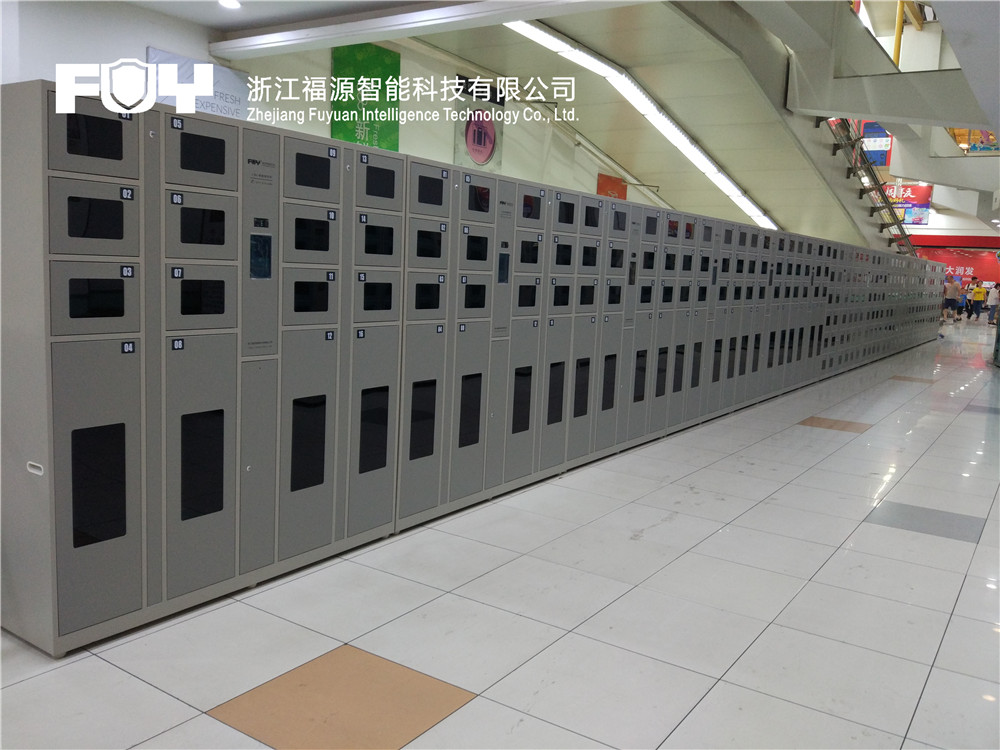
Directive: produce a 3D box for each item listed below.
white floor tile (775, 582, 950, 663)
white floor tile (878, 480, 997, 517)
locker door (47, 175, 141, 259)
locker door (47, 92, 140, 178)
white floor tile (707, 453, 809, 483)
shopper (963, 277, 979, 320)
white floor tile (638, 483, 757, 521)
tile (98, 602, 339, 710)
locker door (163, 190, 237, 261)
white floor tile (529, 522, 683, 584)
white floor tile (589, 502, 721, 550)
[{"bbox_3d":[1.519,1.024,3.378,0.600,0.012,0.600,7,9,34],"label":"white floor tile"},{"bbox_3d":[2.895,0.825,5.316,0.600,0.012,0.600,7,9,34],"label":"white floor tile"},{"bbox_3d":[-1.379,-0.528,2.740,0.040,0.245,0.308,8,9,34],"label":"locker door"},{"bbox_3d":[-1.343,-0.785,2.668,0.020,0.244,0.308,8,9,34],"label":"locker door"},{"bbox_3d":[1.902,0.690,6.013,0.600,0.012,0.600,7,9,34],"label":"white floor tile"},{"bbox_3d":[19.535,-3.185,33.500,0.540,1.740,0.420,7,9,30],"label":"shopper"},{"bbox_3d":[1.225,0.797,5.012,0.600,0.012,0.600,7,9,34],"label":"white floor tile"},{"bbox_3d":[-0.965,0.960,2.847,0.590,0.010,0.590,8,9,34],"label":"tile"},{"bbox_3d":[-1.140,-0.566,3.093,0.020,0.249,0.320,7,9,34],"label":"locker door"},{"bbox_3d":[0.536,0.895,4.045,0.600,0.012,0.600,8,9,34],"label":"white floor tile"},{"bbox_3d":[0.884,0.846,4.541,0.600,0.010,0.600,7,9,34],"label":"white floor tile"}]

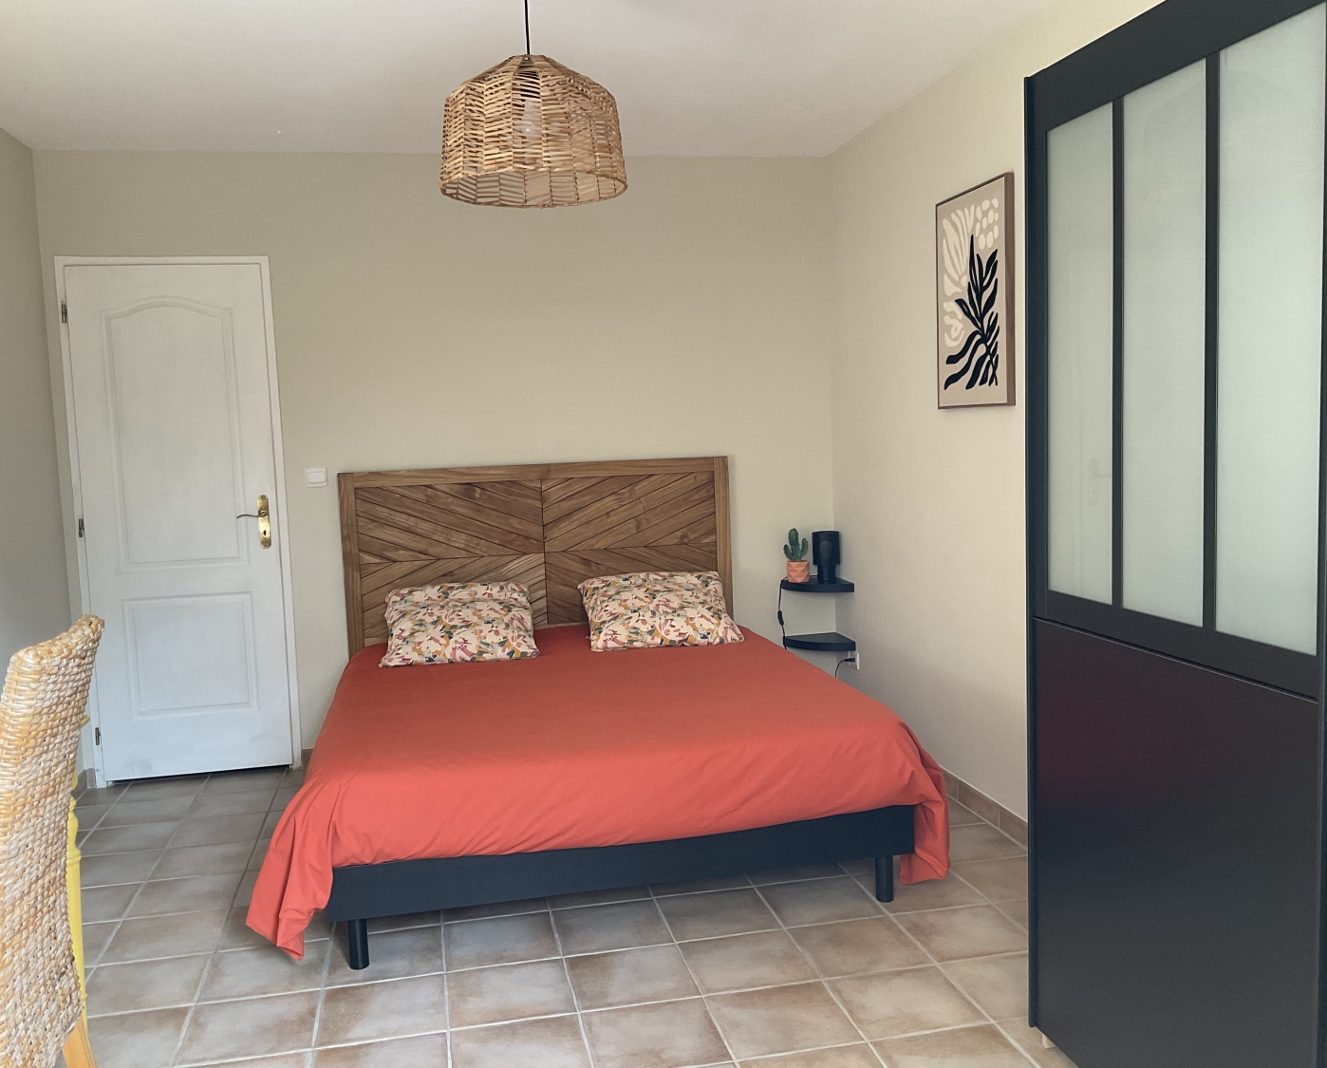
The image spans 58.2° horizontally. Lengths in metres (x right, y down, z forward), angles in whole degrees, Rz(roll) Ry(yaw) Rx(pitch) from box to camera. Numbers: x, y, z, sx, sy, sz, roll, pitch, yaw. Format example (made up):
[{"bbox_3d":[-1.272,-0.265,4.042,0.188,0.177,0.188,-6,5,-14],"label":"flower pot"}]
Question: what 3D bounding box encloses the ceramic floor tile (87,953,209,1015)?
[{"bbox_3d":[-1.335,1.165,3.066,0.296,0.012,0.296,-3,6,-12],"label":"ceramic floor tile"}]

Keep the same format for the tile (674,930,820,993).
[{"bbox_3d":[0.214,1.106,3.074,0.296,0.012,0.296,-3,6,-12],"label":"tile"}]

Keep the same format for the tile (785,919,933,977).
[{"bbox_3d":[0.513,1.087,3.132,0.298,0.010,0.298,-3,6,-12],"label":"tile"}]

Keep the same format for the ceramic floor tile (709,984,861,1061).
[{"bbox_3d":[0.277,1.132,2.777,0.296,0.012,0.296,-3,6,-12],"label":"ceramic floor tile"}]

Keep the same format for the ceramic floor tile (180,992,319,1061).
[{"bbox_3d":[-0.968,1.165,2.811,0.297,0.010,0.297,-3,5,-12],"label":"ceramic floor tile"}]

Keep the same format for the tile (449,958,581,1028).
[{"bbox_3d":[-0.377,1.131,2.933,0.297,0.010,0.297,-3,5,-12],"label":"tile"}]

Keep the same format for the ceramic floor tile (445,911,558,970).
[{"bbox_3d":[-0.442,1.114,3.248,0.296,0.012,0.296,-3,6,-12],"label":"ceramic floor tile"}]

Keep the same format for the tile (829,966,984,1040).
[{"bbox_3d":[0.571,1.107,2.820,0.297,0.010,0.297,-3,5,-12],"label":"tile"}]

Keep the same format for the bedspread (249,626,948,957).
[{"bbox_3d":[-0.324,0.709,4.126,1.955,0.514,2.025,-3,6,-12],"label":"bedspread"}]

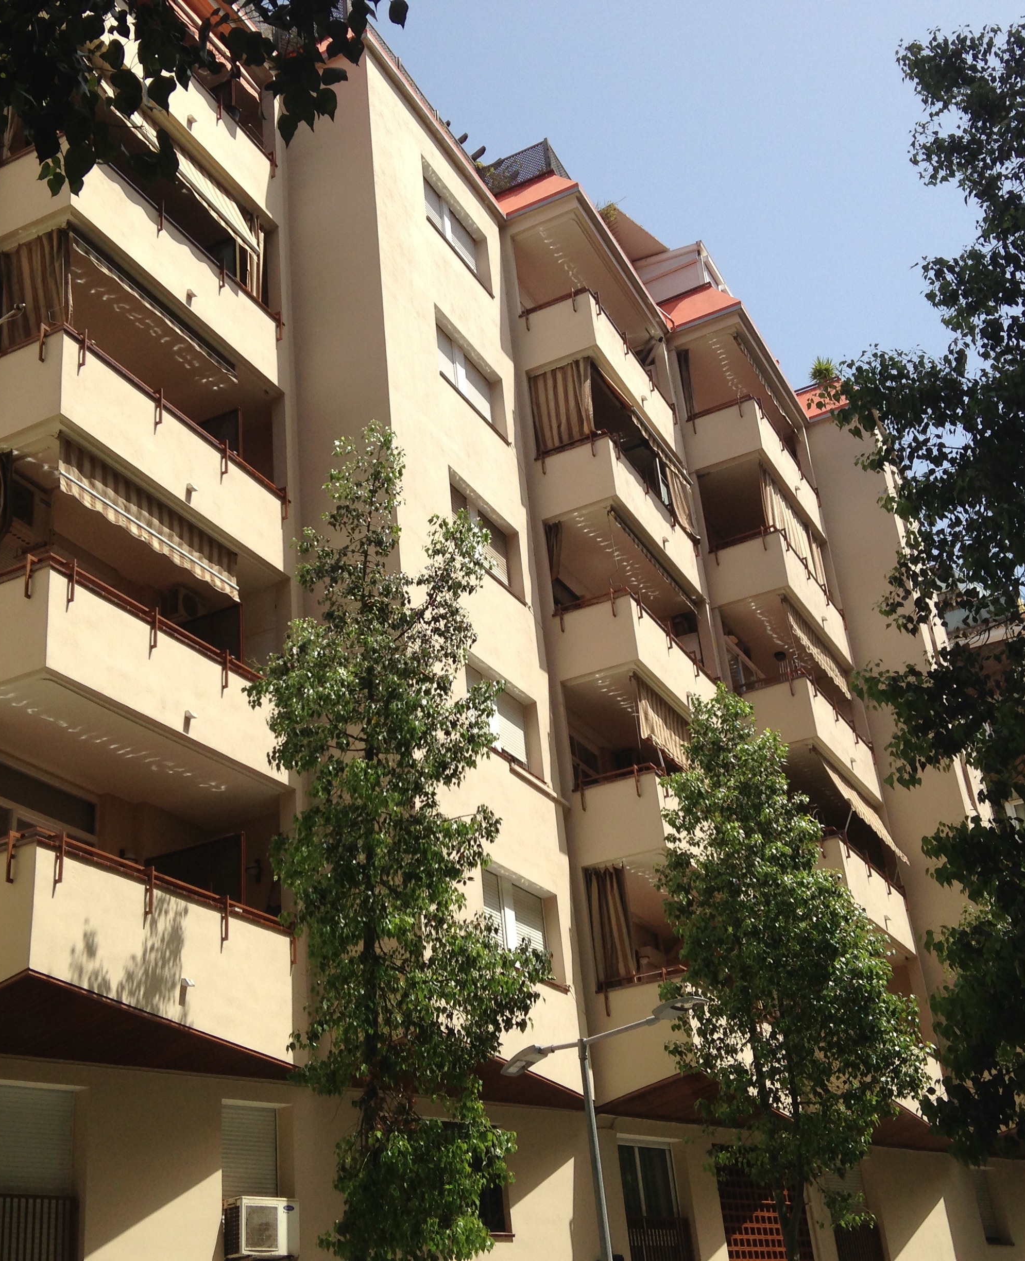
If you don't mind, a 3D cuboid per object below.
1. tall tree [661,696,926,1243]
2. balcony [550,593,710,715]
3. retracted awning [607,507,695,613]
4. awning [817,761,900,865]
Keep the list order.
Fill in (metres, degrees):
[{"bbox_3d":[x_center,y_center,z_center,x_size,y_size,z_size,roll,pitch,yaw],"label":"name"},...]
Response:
[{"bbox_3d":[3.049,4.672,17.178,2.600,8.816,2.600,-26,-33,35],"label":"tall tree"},{"bbox_3d":[2.143,0.914,26.388,1.470,1.176,4.263,-17,-28,21],"label":"balcony"},{"bbox_3d":[2.355,-1.156,26.579,0.232,0.246,3.741,-17,-29,22],"label":"retracted awning"},{"bbox_3d":[6.197,3.123,28.416,0.493,1.218,3.944,-17,-29,22],"label":"awning"}]

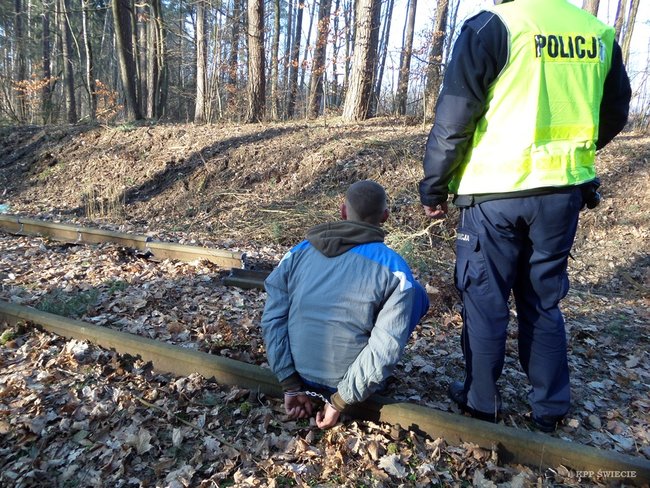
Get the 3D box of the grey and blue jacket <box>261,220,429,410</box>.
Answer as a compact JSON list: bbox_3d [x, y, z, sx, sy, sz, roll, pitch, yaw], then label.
[{"bbox_3d":[0.073,0.261,1.880,0.600,0.680,0.430,9,18,20],"label":"grey and blue jacket"}]

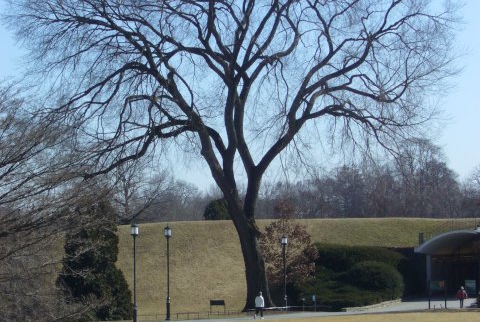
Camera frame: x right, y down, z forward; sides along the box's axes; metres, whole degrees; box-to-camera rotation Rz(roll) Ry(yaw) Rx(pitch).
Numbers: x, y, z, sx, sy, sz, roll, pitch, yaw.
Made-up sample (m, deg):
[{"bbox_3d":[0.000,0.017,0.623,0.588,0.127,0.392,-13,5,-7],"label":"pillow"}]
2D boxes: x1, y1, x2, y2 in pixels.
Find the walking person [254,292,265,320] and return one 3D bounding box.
[{"bbox_3d":[1.186,8.684,108.000,0.600,1.730,0.550,3,-5,-44],"label":"walking person"}]

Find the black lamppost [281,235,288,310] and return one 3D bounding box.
[{"bbox_3d":[3.176,7.883,126.000,0.440,5.330,0.440,0,-3,0],"label":"black lamppost"}]

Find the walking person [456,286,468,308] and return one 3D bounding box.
[{"bbox_3d":[16.997,10.404,137.000,0.650,1.680,0.420,-1,-3,9],"label":"walking person"}]

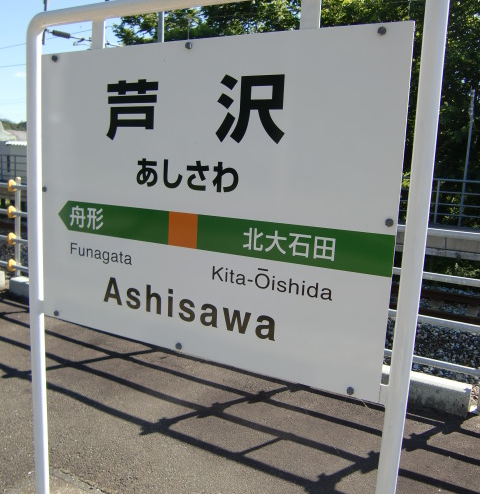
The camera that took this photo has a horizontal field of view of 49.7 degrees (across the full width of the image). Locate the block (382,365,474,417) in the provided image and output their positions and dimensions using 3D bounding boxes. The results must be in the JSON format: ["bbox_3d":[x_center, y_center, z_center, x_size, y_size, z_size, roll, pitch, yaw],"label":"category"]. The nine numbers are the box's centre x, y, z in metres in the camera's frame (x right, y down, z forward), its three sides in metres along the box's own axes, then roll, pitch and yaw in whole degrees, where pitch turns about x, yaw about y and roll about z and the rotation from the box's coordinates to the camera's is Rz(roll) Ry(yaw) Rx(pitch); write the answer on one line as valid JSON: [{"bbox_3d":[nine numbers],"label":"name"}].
[{"bbox_3d":[1.048,0.856,3.157,0.660,0.150,0.130,8,11,29],"label":"block"}]

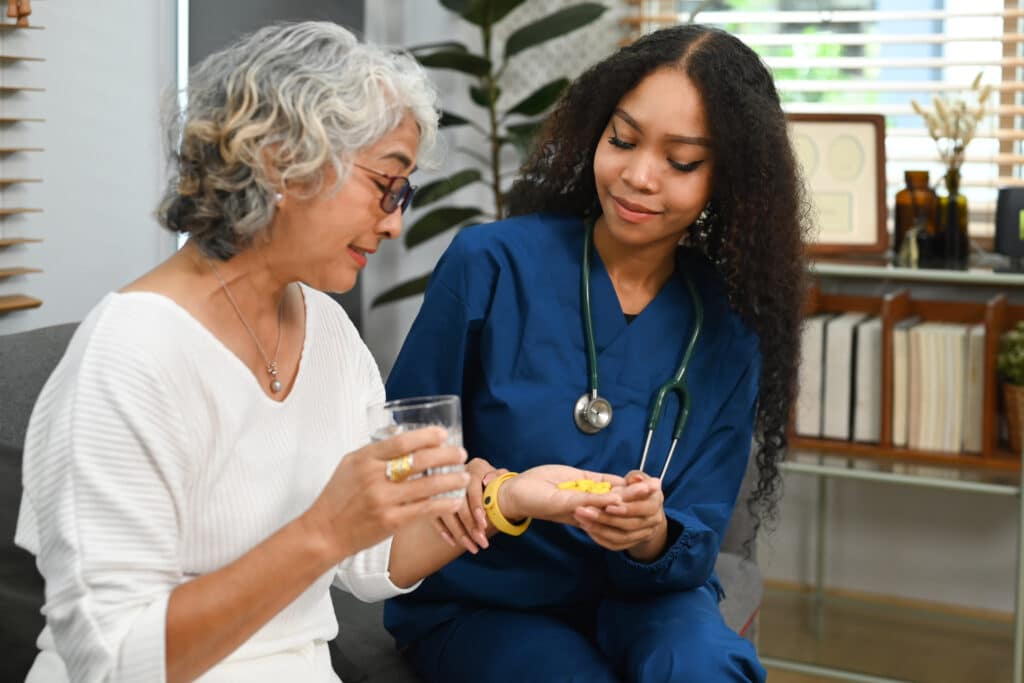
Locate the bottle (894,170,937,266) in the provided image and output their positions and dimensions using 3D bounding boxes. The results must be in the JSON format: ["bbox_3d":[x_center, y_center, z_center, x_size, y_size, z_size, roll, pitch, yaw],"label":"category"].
[{"bbox_3d":[0.836,-0.255,2.950,0.083,0.195,0.083,4,8,25],"label":"bottle"}]

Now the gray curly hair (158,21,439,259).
[{"bbox_3d":[-0.197,-0.182,1.310,0.250,0.230,0.200,17,10,12],"label":"gray curly hair"}]

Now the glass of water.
[{"bbox_3d":[-0.082,0.093,1.220,0.080,0.087,0.080,-4,7,0],"label":"glass of water"}]

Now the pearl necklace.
[{"bbox_3d":[-0.240,-0.017,1.280,0.090,0.140,0.120,4,8,25],"label":"pearl necklace"}]

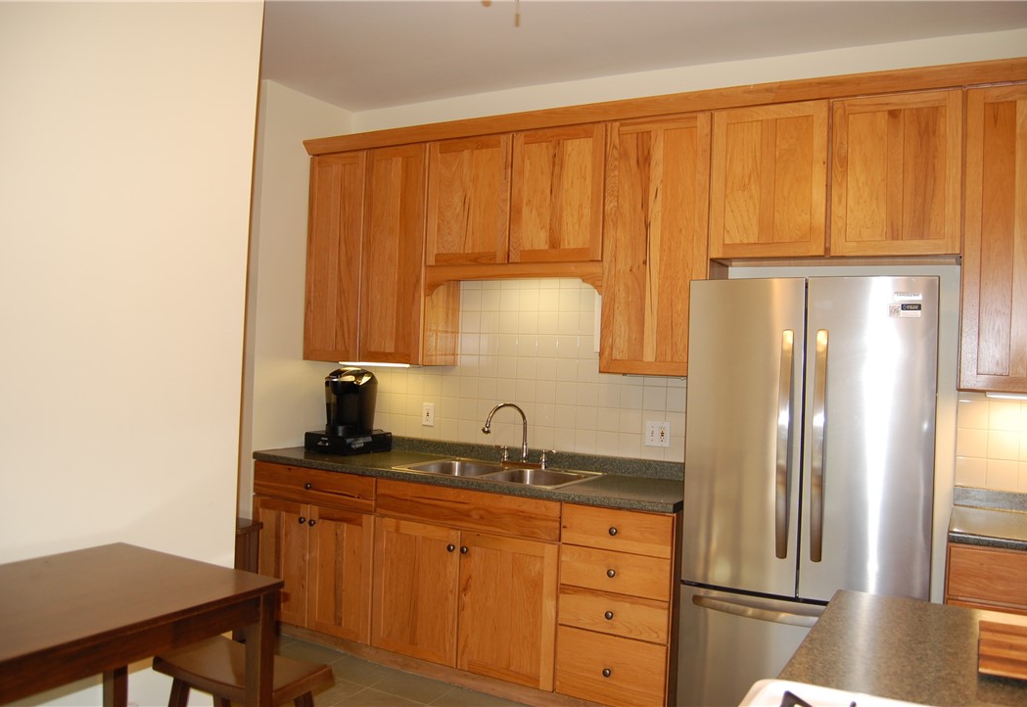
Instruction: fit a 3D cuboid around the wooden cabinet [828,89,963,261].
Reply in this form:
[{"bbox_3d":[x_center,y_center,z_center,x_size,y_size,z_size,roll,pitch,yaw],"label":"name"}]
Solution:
[{"bbox_3d":[1.451,-0.647,3.023,0.438,0.597,0.327,2,0,28],"label":"wooden cabinet"}]

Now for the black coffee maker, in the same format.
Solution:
[{"bbox_3d":[-0.868,0.289,4.151,0.310,0.431,0.325,2,0,28],"label":"black coffee maker"}]

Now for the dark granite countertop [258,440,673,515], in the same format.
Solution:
[{"bbox_3d":[-0.196,0.510,3.704,2.128,0.104,0.637,2,0,28],"label":"dark granite countertop"}]

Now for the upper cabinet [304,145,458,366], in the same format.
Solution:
[{"bbox_3d":[-0.675,-0.486,4.150,0.752,1.068,0.327,2,0,28],"label":"upper cabinet"}]

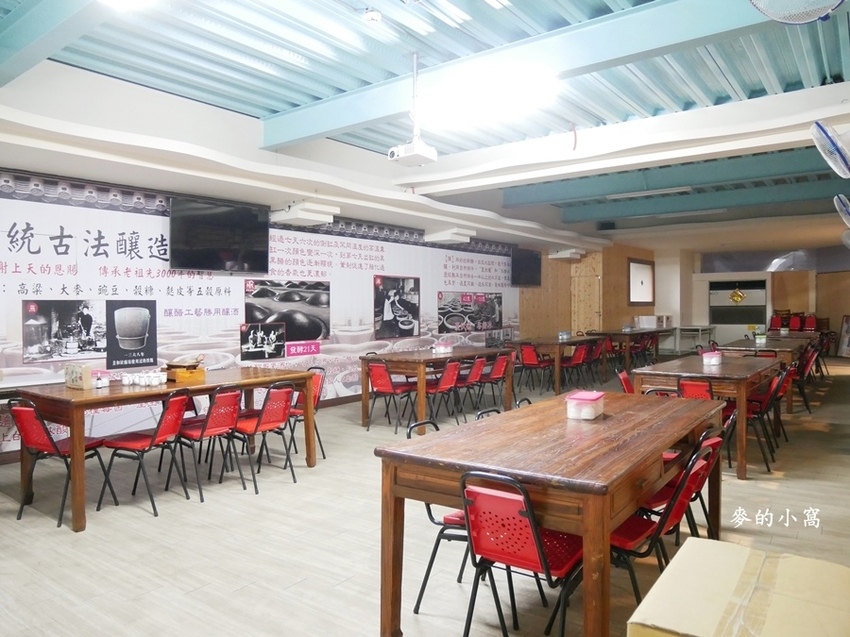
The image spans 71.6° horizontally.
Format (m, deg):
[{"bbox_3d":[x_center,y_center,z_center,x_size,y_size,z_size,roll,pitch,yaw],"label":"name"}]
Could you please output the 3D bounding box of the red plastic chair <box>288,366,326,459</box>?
[{"bbox_3d":[-1.140,0.833,5.064,0.390,0.790,0.470,0,1,37],"label":"red plastic chair"}]

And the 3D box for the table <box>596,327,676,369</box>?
[{"bbox_3d":[4.236,0.690,12.526,0.907,0.770,1.998,0,1,37],"label":"table"}]

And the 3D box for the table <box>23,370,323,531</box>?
[{"bbox_3d":[-1.801,0.857,4.408,0.884,0.770,1.889,0,1,37],"label":"table"}]

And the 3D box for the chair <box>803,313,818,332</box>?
[{"bbox_3d":[9.543,0.311,14.608,0.400,0.790,0.480,0,1,37],"label":"chair"}]

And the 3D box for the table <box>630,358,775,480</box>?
[{"bbox_3d":[2.660,0.816,5.422,0.879,0.770,1.978,0,1,38],"label":"table"}]

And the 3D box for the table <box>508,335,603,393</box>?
[{"bbox_3d":[2.266,0.746,9.773,0.873,0.770,1.999,0,1,38],"label":"table"}]

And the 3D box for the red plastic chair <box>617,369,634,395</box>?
[{"bbox_3d":[1.890,0.816,5.074,0.470,0.790,0.390,0,1,38],"label":"red plastic chair"}]

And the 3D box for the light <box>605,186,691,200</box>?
[{"bbox_3d":[3.333,-1.867,8.839,1.230,0.055,0.100,0,1,36],"label":"light"}]

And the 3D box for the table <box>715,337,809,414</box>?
[{"bbox_3d":[4.735,0.758,8.200,0.893,0.770,1.998,0,1,38],"label":"table"}]

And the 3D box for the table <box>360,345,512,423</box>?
[{"bbox_3d":[0.222,0.802,7.041,0.888,0.770,2.001,0,1,36],"label":"table"}]

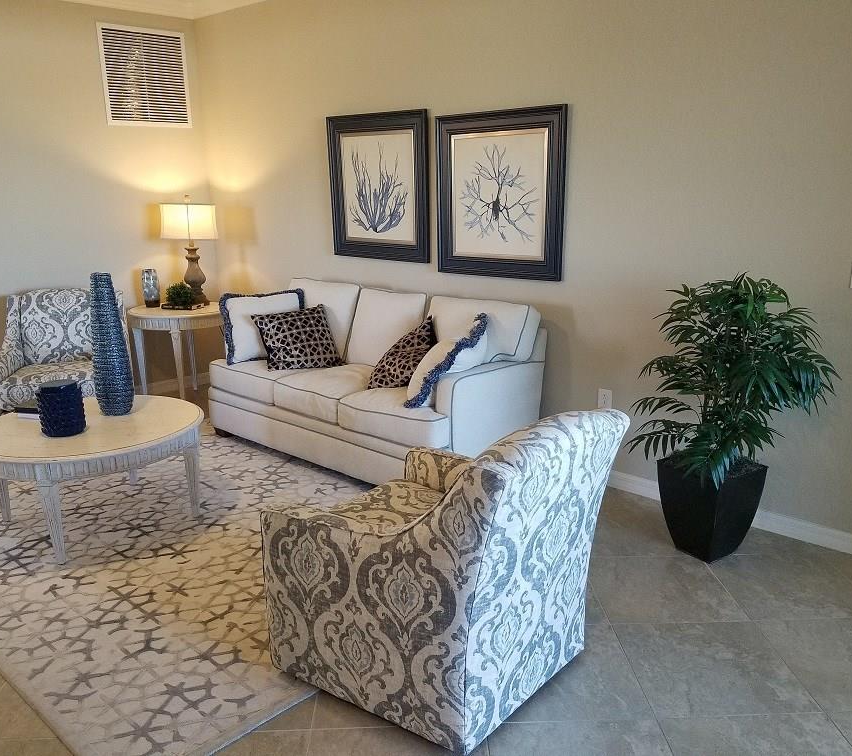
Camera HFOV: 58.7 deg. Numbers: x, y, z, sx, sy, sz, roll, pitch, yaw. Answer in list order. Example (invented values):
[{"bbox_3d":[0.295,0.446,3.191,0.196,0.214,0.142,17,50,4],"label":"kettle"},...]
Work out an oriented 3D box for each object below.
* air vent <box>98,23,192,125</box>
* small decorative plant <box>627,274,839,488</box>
[{"bbox_3d":[-2.060,-2.220,5.607,0.020,0.684,0.673,12,19,42],"label":"air vent"},{"bbox_3d":[1.170,0.024,3.019,0.764,0.827,0.686,12,20,40],"label":"small decorative plant"}]

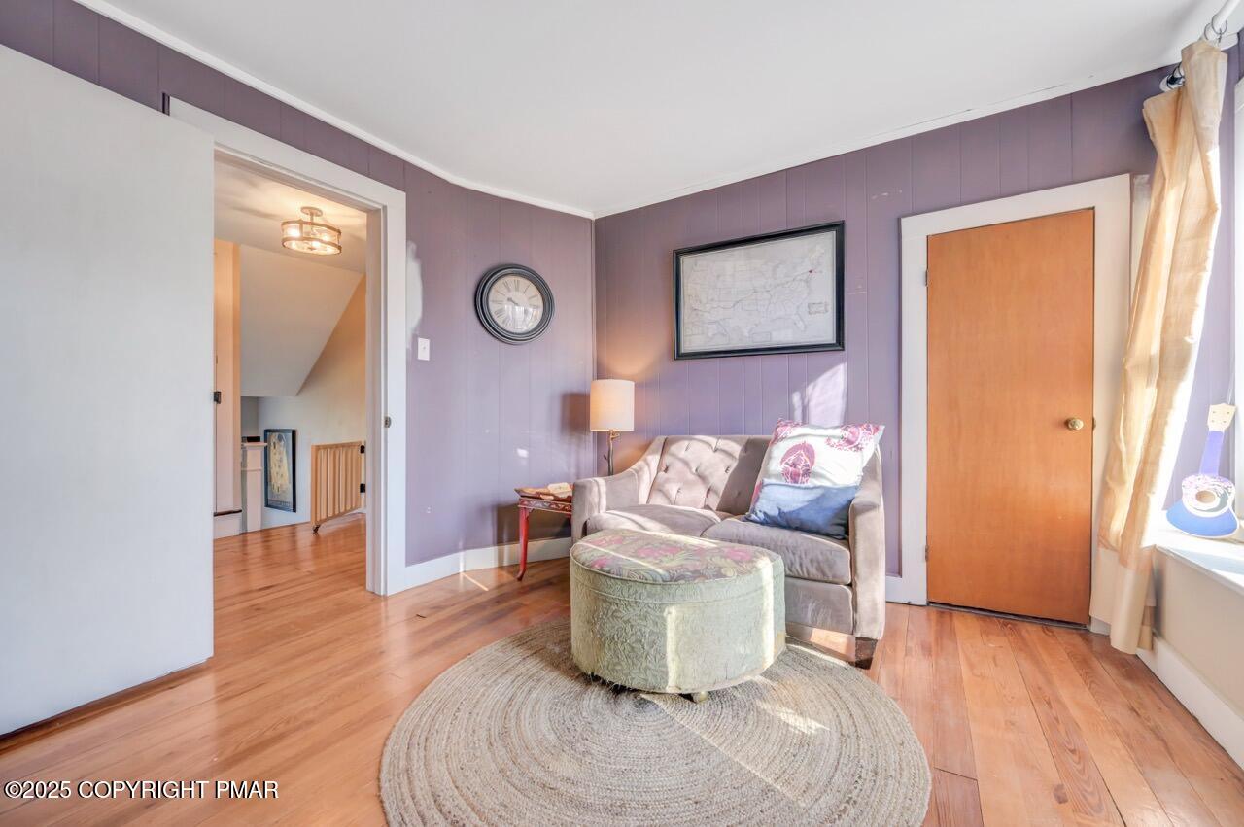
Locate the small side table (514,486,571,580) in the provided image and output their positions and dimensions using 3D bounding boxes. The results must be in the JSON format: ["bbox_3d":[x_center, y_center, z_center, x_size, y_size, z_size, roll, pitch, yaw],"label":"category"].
[{"bbox_3d":[-0.310,0.685,2.850,0.420,0.530,0.480,0,0,30],"label":"small side table"}]

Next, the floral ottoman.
[{"bbox_3d":[0.167,0.730,1.850,0.760,0.420,0.570,0,0,30],"label":"floral ottoman"}]

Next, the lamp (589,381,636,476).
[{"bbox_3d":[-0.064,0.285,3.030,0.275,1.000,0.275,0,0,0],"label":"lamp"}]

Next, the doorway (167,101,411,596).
[{"bbox_3d":[-1.500,-0.120,2.255,0.160,2.140,0.950,0,0,34],"label":"doorway"}]

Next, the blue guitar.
[{"bbox_3d":[2.290,0.230,1.890,0.190,0.550,0.065,10,-3,34],"label":"blue guitar"}]

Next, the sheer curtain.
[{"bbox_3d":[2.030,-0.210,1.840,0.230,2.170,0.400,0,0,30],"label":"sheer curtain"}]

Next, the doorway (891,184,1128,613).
[{"bbox_3d":[1.795,-0.025,2.270,0.830,1.950,0.110,0,0,30],"label":"doorway"}]

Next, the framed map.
[{"bbox_3d":[0.755,-0.685,2.831,0.990,0.690,0.035,0,0,30],"label":"framed map"}]

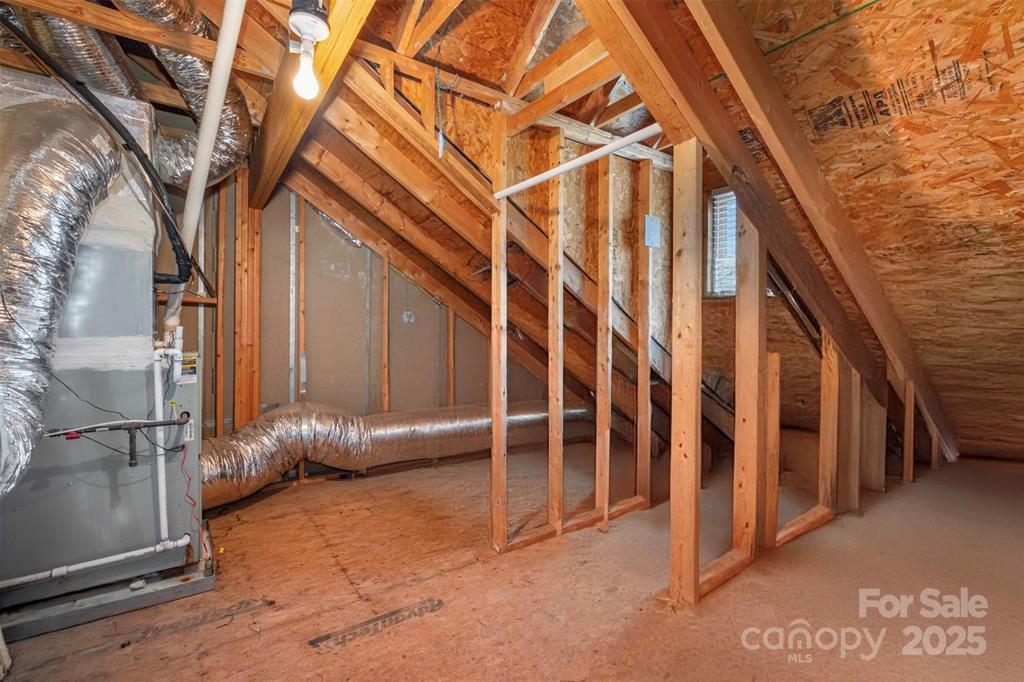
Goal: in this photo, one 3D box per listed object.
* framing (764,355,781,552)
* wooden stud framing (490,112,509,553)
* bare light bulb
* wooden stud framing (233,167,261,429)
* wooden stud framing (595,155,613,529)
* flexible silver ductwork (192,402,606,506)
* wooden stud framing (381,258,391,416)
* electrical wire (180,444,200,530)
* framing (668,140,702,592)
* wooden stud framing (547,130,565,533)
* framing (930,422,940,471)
[{"bbox_3d":[1.307,0.537,2.165,0.038,0.963,0.089,0,0,-33],"label":"framing"},{"bbox_3d":[-0.066,-0.047,2.250,0.038,2.293,0.089,0,0,-33],"label":"wooden stud framing"},{"bbox_3d":[-0.541,-0.697,1.120,0.062,0.115,0.062,0,0,-33],"label":"bare light bulb"},{"bbox_3d":[-1.855,-0.069,2.998,0.155,2.253,0.089,0,0,-33],"label":"wooden stud framing"},{"bbox_3d":[0.577,-0.002,2.668,0.038,2.292,0.089,0,0,-33],"label":"wooden stud framing"},{"bbox_3d":[-0.550,0.723,3.464,3.550,0.600,0.520,0,0,-33],"label":"flexible silver ductwork"},{"bbox_3d":[-1.042,0.182,3.528,0.038,1.742,0.089,0,0,-33],"label":"wooden stud framing"},{"bbox_3d":[-1.427,0.650,1.893,0.075,0.385,0.035,0,0,-33],"label":"electrical wire"},{"bbox_3d":[0.711,0.131,1.734,0.038,1.804,0.095,0,0,-33],"label":"framing"},{"bbox_3d":[0.251,-0.046,2.455,0.038,2.277,0.089,0,0,-33],"label":"wooden stud framing"},{"bbox_3d":[3.529,0.871,3.551,0.089,0.395,0.038,0,0,-33],"label":"framing"}]

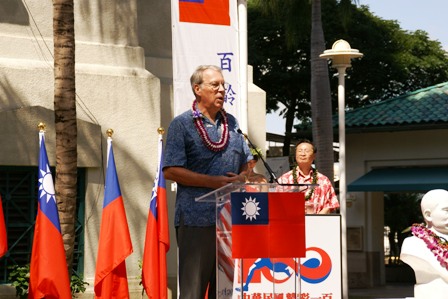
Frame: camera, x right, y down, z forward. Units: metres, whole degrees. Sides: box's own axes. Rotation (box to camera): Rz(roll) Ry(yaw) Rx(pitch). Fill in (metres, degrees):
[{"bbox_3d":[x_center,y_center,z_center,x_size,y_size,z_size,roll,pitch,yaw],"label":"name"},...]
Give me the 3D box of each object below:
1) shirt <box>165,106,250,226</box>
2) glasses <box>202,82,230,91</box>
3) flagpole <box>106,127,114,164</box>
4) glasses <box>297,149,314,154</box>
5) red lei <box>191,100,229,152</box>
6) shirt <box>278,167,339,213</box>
[{"bbox_3d":[-0.096,0.104,8.080,0.560,0.680,0.340,0,-2,-34],"label":"shirt"},{"bbox_3d":[-0.057,-0.361,7.980,0.140,0.045,0.142,-2,-2,42],"label":"glasses"},{"bbox_3d":[-0.800,0.750,9.600,0.052,1.800,0.052,2,-2,0],"label":"flagpole"},{"bbox_3d":[0.706,0.017,12.000,0.148,0.045,0.140,-6,-13,12],"label":"glasses"},{"bbox_3d":[-0.080,-0.132,8.000,0.220,0.300,0.190,0,-2,-33],"label":"red lei"},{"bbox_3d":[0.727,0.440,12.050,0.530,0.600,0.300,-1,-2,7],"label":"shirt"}]

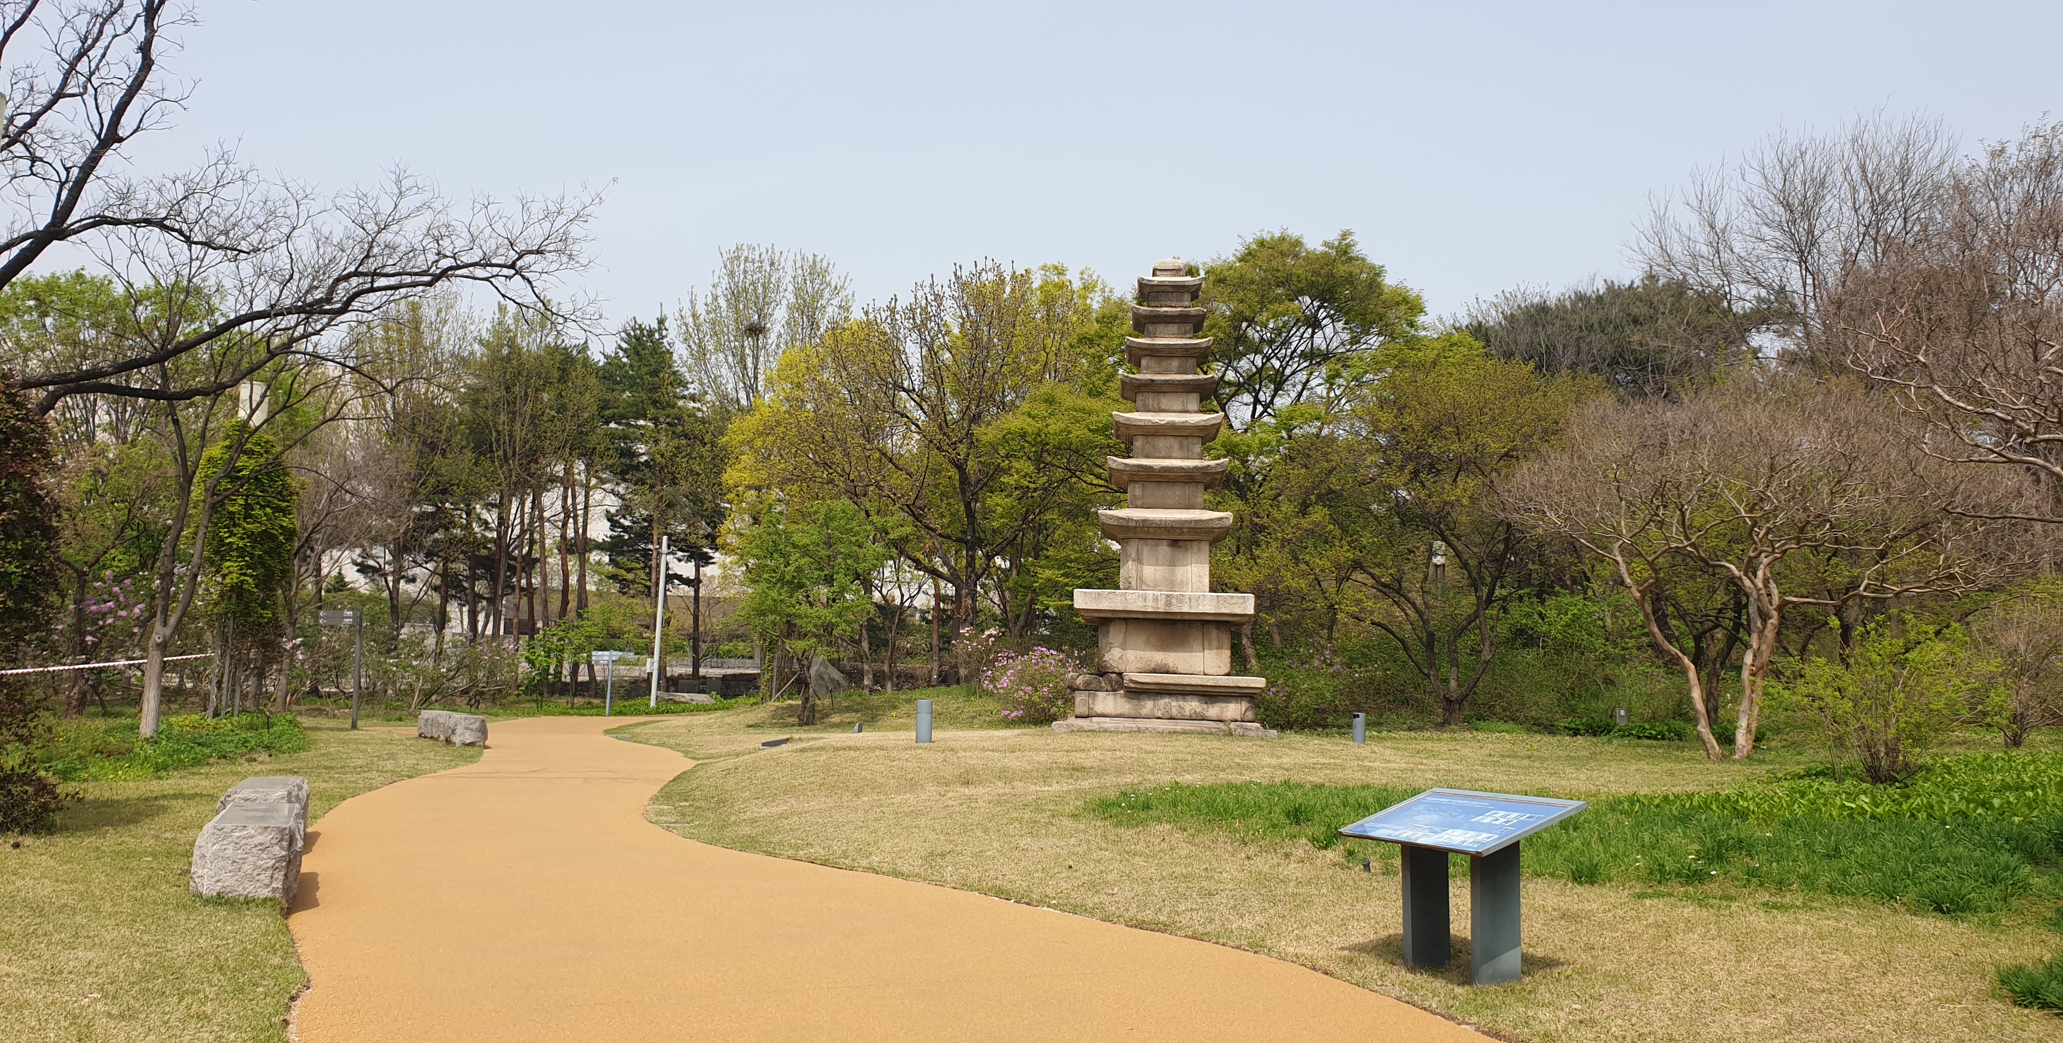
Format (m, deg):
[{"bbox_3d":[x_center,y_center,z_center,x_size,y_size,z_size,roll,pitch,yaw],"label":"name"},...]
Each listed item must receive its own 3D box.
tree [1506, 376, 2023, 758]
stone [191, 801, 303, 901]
[{"bbox_3d":[11.383,0.671,24.066,7.500,5.955,6.900,-2,-6,25],"label":"tree"},{"bbox_3d":[-5.040,2.131,10.062,0.620,0.450,1.500,3,-6,-23],"label":"stone"}]

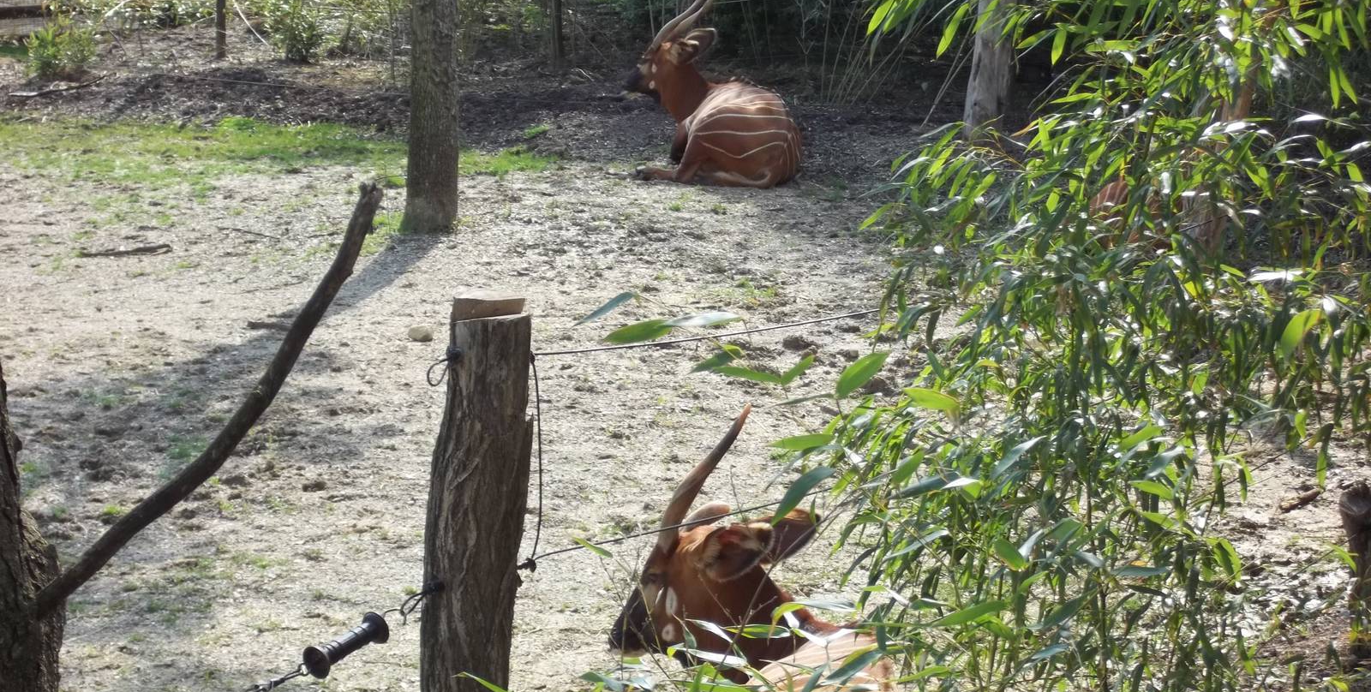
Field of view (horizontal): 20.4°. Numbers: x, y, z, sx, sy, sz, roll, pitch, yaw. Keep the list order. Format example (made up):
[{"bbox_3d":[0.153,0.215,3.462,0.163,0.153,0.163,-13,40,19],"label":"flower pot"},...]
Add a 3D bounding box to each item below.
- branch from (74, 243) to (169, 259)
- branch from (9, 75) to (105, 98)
[{"bbox_3d":[-3.174,-0.542,21.500,0.570,0.055,0.090,-3,12,-20],"label":"branch"},{"bbox_3d":[-4.651,-1.922,28.200,0.780,0.100,0.120,-4,12,-27],"label":"branch"}]

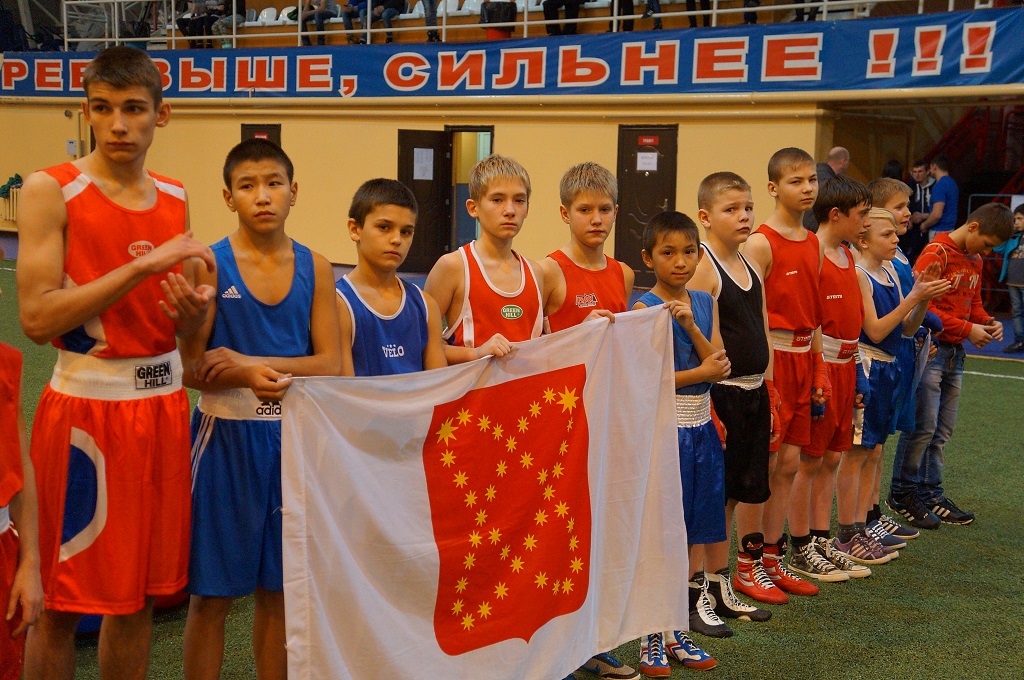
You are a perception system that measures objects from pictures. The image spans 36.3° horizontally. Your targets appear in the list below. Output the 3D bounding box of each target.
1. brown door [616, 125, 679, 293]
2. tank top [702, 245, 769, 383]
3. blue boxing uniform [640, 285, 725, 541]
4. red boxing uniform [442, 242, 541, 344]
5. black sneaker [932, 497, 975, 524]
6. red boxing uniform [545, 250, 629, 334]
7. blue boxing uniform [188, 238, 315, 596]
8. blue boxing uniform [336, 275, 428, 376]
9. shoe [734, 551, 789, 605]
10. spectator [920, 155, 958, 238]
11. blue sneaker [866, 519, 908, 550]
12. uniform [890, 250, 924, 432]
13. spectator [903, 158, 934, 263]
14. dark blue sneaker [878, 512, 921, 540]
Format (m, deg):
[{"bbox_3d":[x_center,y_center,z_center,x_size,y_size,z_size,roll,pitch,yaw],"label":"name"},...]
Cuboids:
[{"bbox_3d":[1.697,-1.677,19.709,0.930,2.080,0.090,7,8,40],"label":"brown door"},{"bbox_3d":[0.708,-0.092,5.040,0.230,0.430,0.310,7,9,43],"label":"tank top"},{"bbox_3d":[0.490,0.228,4.540,0.300,0.750,0.210,-1,7,-25],"label":"blue boxing uniform"},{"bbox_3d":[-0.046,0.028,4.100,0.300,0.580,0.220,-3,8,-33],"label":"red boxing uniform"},{"bbox_3d":[1.843,0.711,6.707,0.270,0.110,0.100,7,9,43],"label":"black sneaker"},{"bbox_3d":[0.209,-0.035,4.330,0.270,0.420,0.200,-3,8,-35],"label":"red boxing uniform"},{"bbox_3d":[-0.588,0.174,3.540,0.330,0.820,0.230,-1,7,-26],"label":"blue boxing uniform"},{"bbox_3d":[-0.309,0.049,3.730,0.270,0.410,0.200,-3,8,-33],"label":"blue boxing uniform"},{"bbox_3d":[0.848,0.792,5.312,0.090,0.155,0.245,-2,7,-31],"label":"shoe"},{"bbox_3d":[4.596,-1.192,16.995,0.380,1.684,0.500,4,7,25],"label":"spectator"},{"bbox_3d":[1.448,0.746,6.139,0.092,0.105,0.250,-3,8,-37],"label":"blue sneaker"},{"bbox_3d":[1.506,0.006,6.150,0.240,0.720,0.310,6,8,37],"label":"uniform"},{"bbox_3d":[4.551,-1.178,17.590,0.500,1.720,0.340,2,6,5],"label":"spectator"},{"bbox_3d":[1.531,0.732,6.301,0.092,0.105,0.250,-4,8,-44],"label":"dark blue sneaker"}]

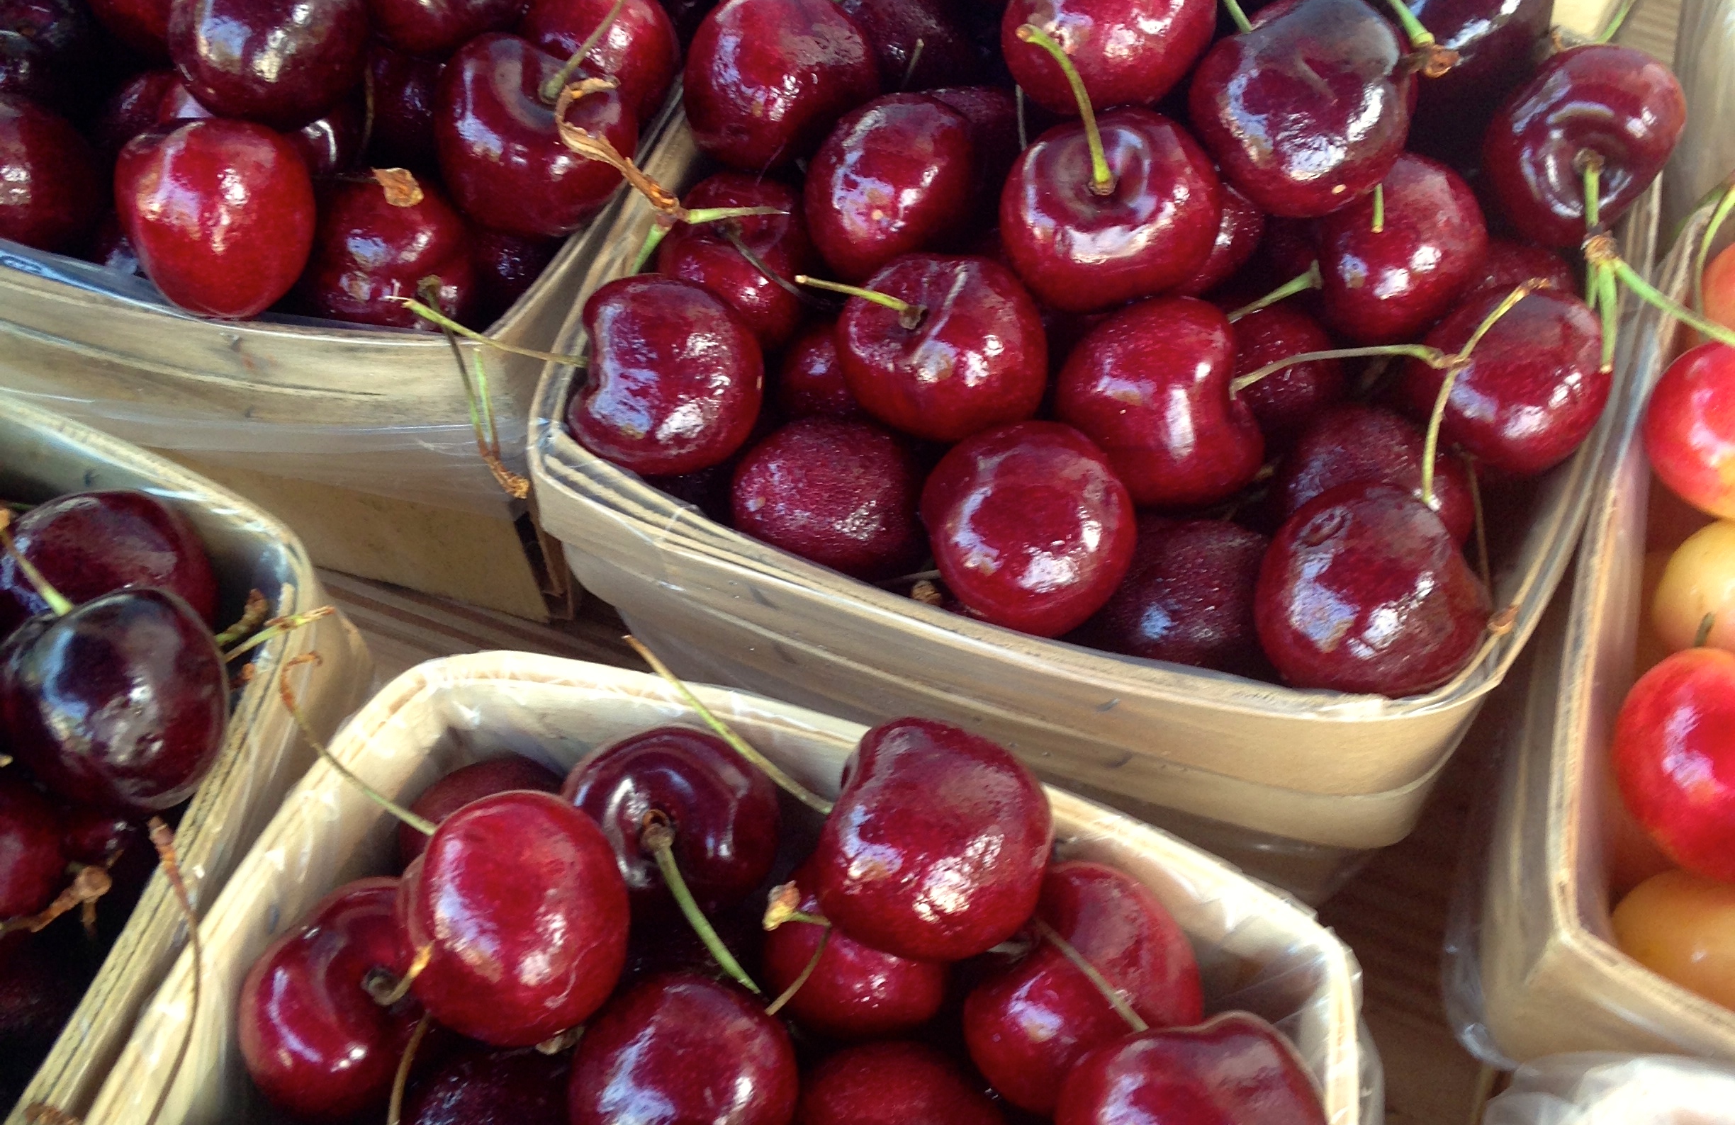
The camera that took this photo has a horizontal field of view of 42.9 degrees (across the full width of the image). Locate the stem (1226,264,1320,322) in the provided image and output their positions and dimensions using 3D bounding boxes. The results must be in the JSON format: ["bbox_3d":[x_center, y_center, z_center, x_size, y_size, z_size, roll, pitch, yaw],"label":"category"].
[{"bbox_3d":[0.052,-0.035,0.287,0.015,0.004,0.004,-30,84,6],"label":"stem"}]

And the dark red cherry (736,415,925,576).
[{"bbox_3d":[-0.005,-0.008,0.280,0.025,0.022,0.024,0,53,0],"label":"dark red cherry"}]

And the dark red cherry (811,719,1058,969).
[{"bbox_3d":[0.007,0.031,0.243,0.025,0.025,0.025,25,90,18],"label":"dark red cherry"}]

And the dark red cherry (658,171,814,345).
[{"bbox_3d":[-0.017,-0.041,0.300,0.024,0.022,0.024,-1,60,2],"label":"dark red cherry"}]

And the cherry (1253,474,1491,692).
[{"bbox_3d":[0.058,0.003,0.254,0.027,0.025,0.025,-4,57,0],"label":"cherry"}]

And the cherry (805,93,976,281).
[{"bbox_3d":[0.003,-0.051,0.298,0.022,0.025,0.024,28,29,-7],"label":"cherry"}]

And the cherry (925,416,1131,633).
[{"bbox_3d":[0.019,-0.004,0.267,0.026,0.025,0.025,-4,57,0],"label":"cherry"}]

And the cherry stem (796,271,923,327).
[{"bbox_3d":[-0.001,-0.032,0.263,0.018,0.003,0.002,11,51,-28],"label":"cherry stem"}]

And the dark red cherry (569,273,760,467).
[{"bbox_3d":[-0.025,-0.024,0.280,0.025,0.025,0.025,6,90,-6],"label":"dark red cherry"}]

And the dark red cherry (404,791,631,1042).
[{"bbox_3d":[-0.038,0.038,0.238,0.025,0.026,0.025,-4,57,0],"label":"dark red cherry"}]

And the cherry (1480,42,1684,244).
[{"bbox_3d":[0.091,-0.053,0.282,0.024,0.028,0.024,53,25,-6],"label":"cherry"}]

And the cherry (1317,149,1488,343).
[{"bbox_3d":[0.072,-0.043,0.298,0.025,0.025,0.025,0,53,0],"label":"cherry"}]

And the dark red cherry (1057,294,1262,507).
[{"bbox_3d":[0.036,-0.020,0.272,0.024,0.025,0.026,-13,84,3],"label":"dark red cherry"}]

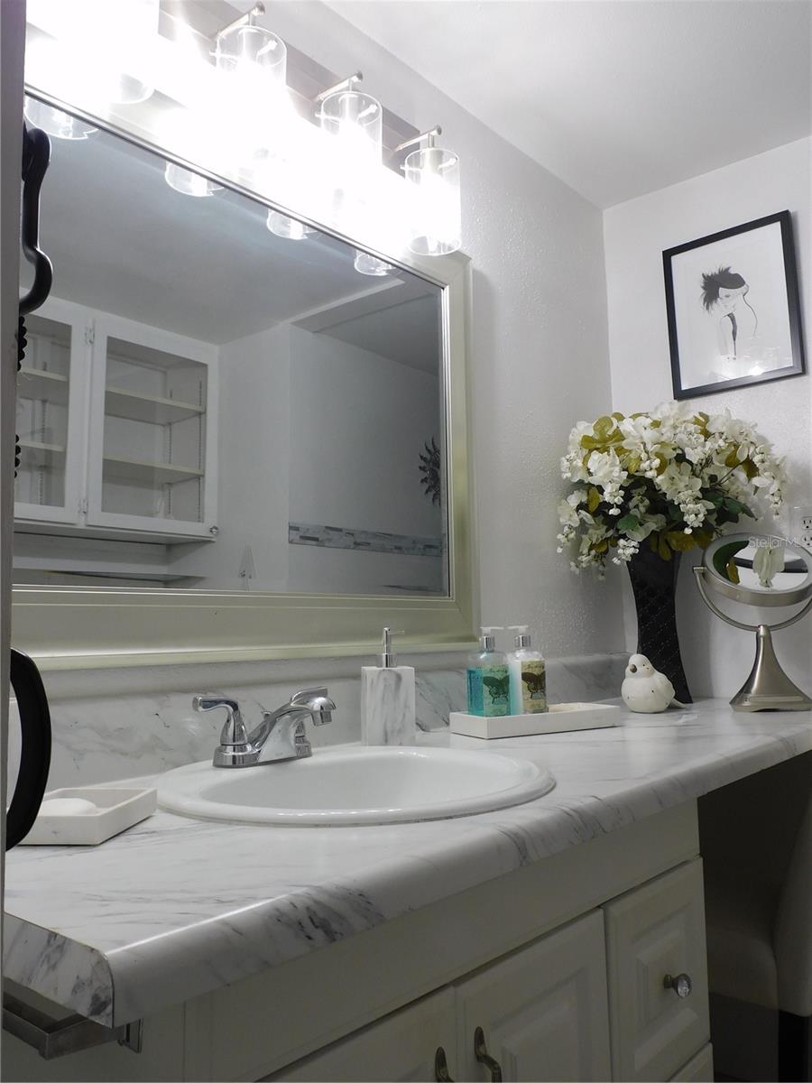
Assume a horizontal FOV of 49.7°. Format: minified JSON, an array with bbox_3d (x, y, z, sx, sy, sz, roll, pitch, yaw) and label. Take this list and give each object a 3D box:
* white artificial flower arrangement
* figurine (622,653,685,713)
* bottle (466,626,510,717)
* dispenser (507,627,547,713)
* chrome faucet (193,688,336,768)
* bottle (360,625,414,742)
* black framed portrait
[{"bbox_3d":[0.622,-0.097,2.025,0.386,0.382,0.364,-6,-8,40],"label":"white artificial flower arrangement"},{"bbox_3d":[0.537,0.300,1.865,0.146,0.122,0.104,2,-7,-29],"label":"figurine"},{"bbox_3d":[0.144,0.236,1.528,0.052,0.175,0.056,2,-7,-30],"label":"bottle"},{"bbox_3d":[0.213,0.238,1.568,0.052,0.176,0.056,2,-7,-30],"label":"dispenser"},{"bbox_3d":[-0.148,0.242,1.145,0.164,0.091,0.231,-6,-8,40],"label":"chrome faucet"},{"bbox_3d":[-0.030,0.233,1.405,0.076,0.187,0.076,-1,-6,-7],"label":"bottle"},{"bbox_3d":[0.795,-0.571,2.151,0.313,0.399,0.020,-6,-8,40],"label":"black framed portrait"}]

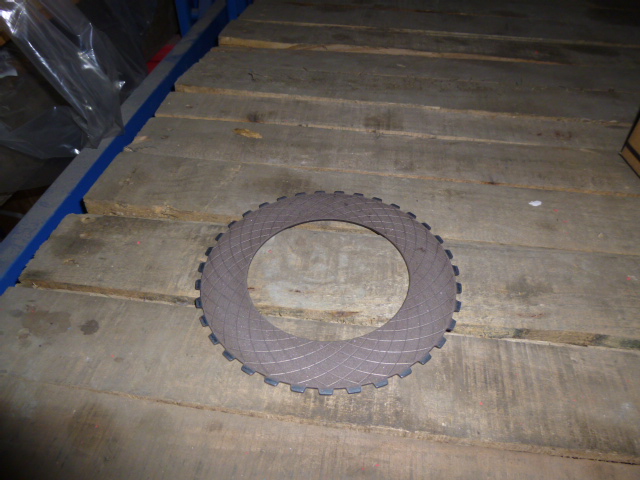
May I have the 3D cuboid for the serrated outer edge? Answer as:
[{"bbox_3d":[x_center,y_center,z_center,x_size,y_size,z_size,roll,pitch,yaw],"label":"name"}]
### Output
[{"bbox_3d":[0.008,0.033,0.466,0.264,0.003,0.264,-1,44,1],"label":"serrated outer edge"}]

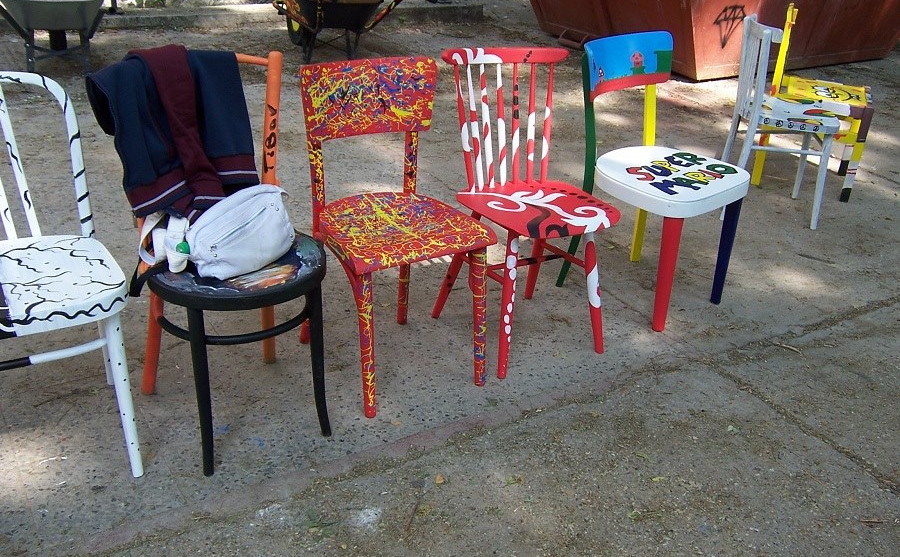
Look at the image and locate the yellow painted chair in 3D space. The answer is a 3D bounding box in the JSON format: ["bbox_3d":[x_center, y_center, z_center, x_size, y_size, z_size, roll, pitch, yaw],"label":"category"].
[{"bbox_3d":[1.854,-0.912,4.292,0.460,0.875,0.460,13,27,17],"label":"yellow painted chair"}]

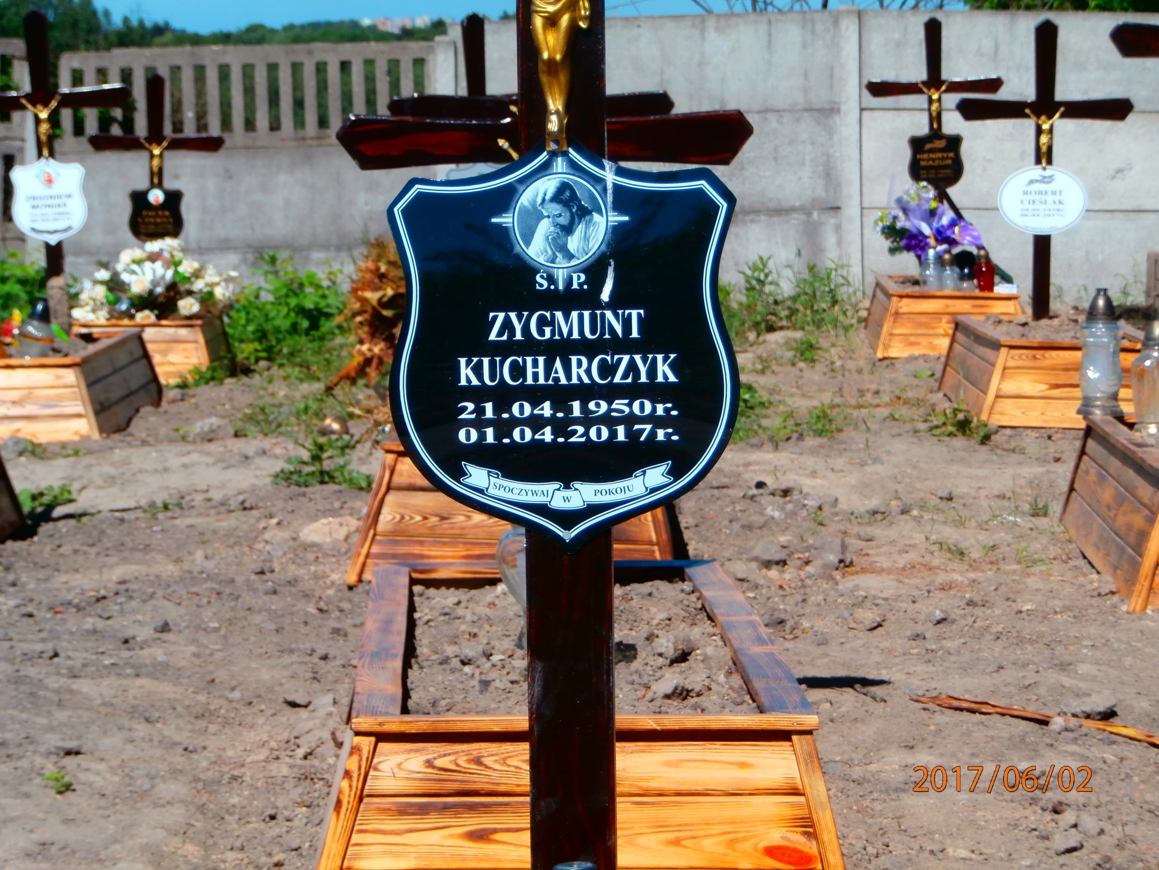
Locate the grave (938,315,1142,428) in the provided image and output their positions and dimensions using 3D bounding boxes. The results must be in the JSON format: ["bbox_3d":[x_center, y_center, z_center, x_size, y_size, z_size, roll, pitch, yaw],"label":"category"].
[{"bbox_3d":[1.654,-0.224,12.784,0.655,0.285,1.670,-1,5,1],"label":"grave"}]

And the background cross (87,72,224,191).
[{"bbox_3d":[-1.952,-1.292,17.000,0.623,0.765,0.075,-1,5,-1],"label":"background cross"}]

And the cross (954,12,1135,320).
[{"bbox_3d":[1.668,-0.953,13.200,0.636,1.080,0.090,-1,5,1],"label":"cross"}]

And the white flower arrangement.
[{"bbox_3d":[-1.849,-0.675,16.000,0.730,0.370,0.500,-1,5,-1],"label":"white flower arrangement"}]

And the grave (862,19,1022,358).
[{"bbox_3d":[1.590,-1.113,16.120,0.660,1.453,1.640,-1,5,2],"label":"grave"}]

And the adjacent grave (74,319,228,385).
[{"bbox_3d":[-1.876,-0.405,16.274,0.645,0.280,1.650,-1,5,-1],"label":"adjacent grave"}]

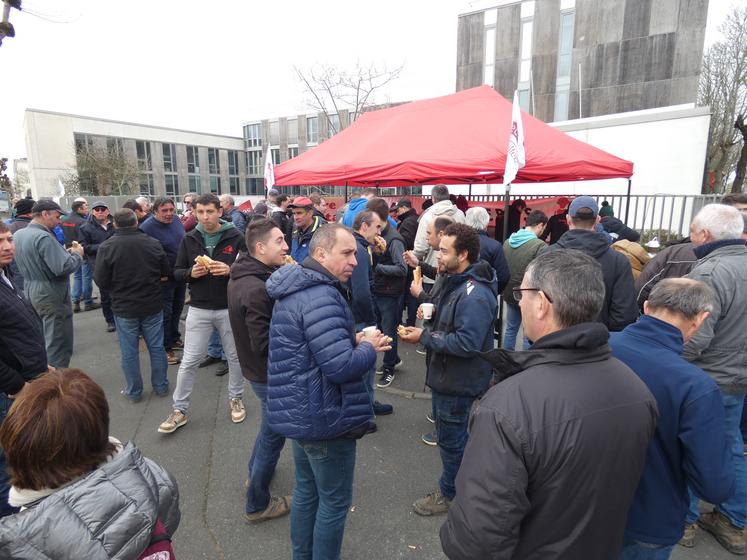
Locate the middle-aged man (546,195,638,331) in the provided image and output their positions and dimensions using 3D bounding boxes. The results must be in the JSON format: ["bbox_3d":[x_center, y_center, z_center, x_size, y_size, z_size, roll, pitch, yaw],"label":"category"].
[{"bbox_3d":[1.571,0.328,3.110,0.560,1.810,0.400,5,12,24],"label":"middle-aged man"}]

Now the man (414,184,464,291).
[{"bbox_3d":[0.681,-0.003,4.385,0.580,1.880,0.380,-2,11,-7],"label":"man"}]

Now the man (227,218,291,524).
[{"bbox_3d":[-0.621,0.518,2.393,0.480,1.710,0.520,-5,12,-25],"label":"man"}]

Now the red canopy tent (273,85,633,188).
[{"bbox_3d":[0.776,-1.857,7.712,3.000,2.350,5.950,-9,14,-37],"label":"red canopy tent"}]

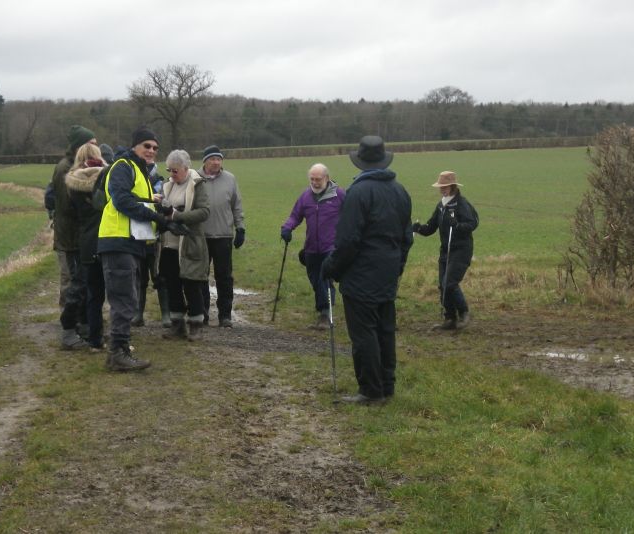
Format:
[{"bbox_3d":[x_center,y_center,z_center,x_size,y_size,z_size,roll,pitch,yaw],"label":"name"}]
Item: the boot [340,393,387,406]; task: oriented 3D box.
[{"bbox_3d":[0.310,0.853,10.400,0.305,0.128,0.115,2,4,21],"label":"boot"}]

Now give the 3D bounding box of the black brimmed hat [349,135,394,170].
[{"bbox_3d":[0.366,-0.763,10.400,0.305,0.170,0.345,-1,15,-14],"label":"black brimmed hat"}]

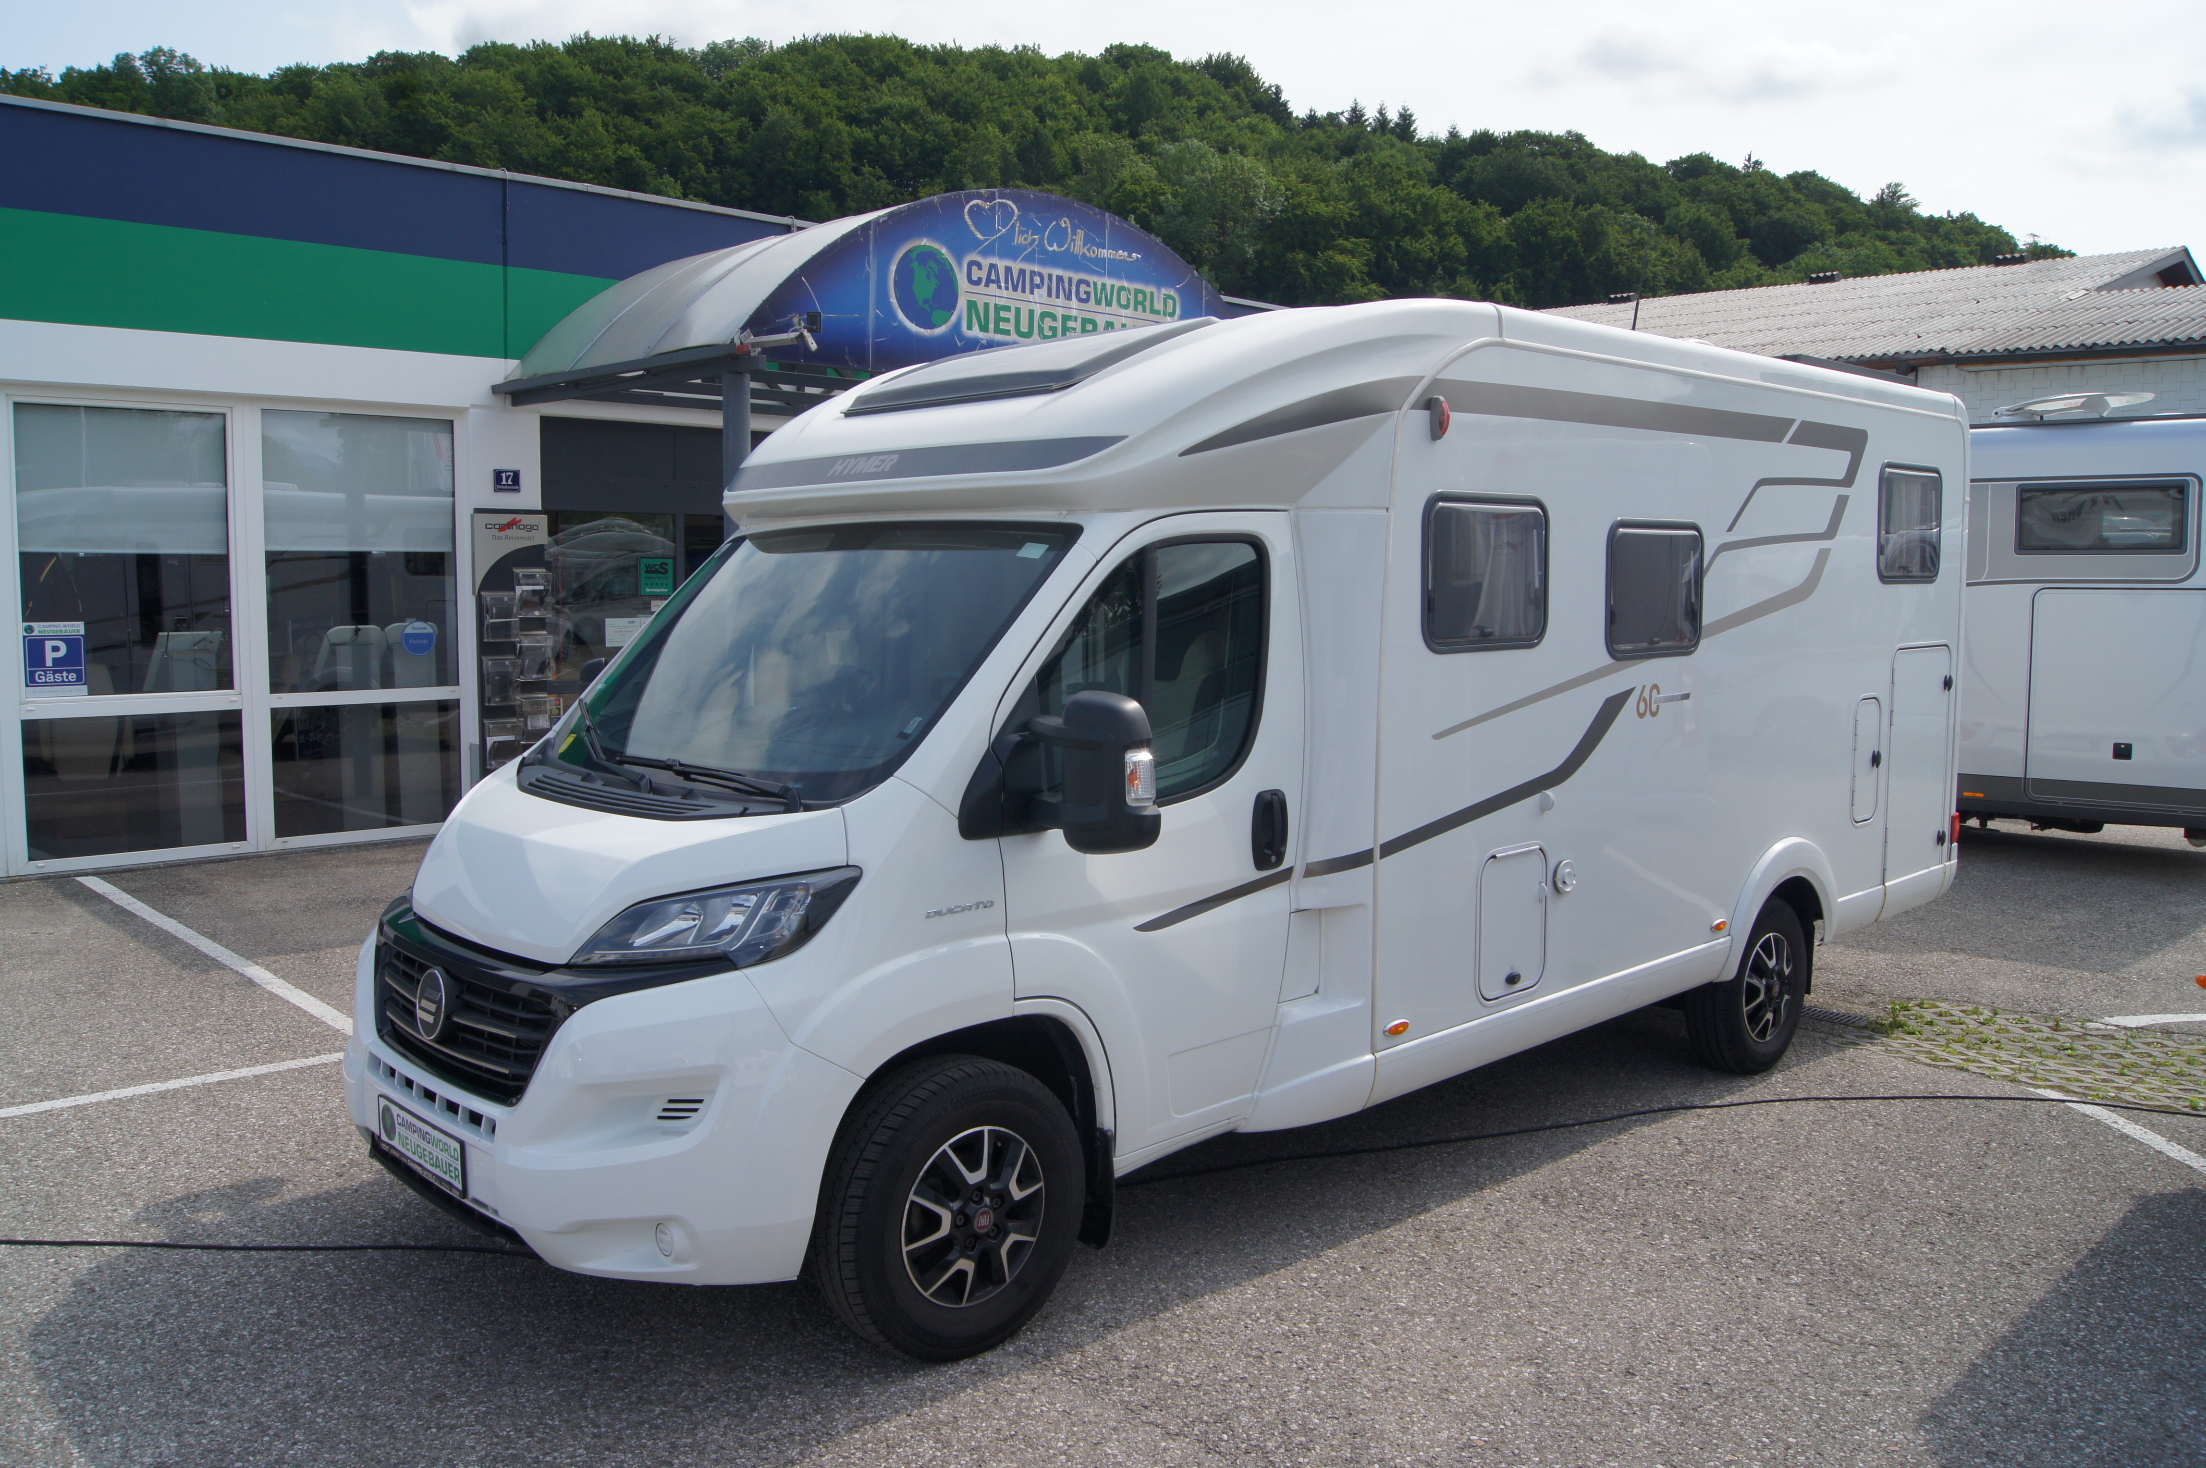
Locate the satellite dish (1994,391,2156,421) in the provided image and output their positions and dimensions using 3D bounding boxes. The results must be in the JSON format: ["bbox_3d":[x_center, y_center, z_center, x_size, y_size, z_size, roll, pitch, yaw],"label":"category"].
[{"bbox_3d":[6.644,-2.208,11.300,0.950,0.200,0.820,4,7,33],"label":"satellite dish"}]

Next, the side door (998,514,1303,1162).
[{"bbox_3d":[0.135,0.245,4.414,1.140,1.700,0.200,-6,7,-43],"label":"side door"}]

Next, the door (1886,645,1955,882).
[{"bbox_3d":[3.777,0.125,7.663,0.700,1.080,0.050,-6,7,-43],"label":"door"}]

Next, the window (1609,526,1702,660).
[{"bbox_3d":[1.963,-0.510,5.876,0.690,0.495,0.050,-6,7,-43],"label":"window"}]

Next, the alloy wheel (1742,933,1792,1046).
[{"bbox_3d":[2.662,1.030,6.749,0.445,0.445,0.167,-5,8,-43],"label":"alloy wheel"}]

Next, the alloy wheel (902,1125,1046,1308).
[{"bbox_3d":[-0.363,1.174,4.080,0.445,0.445,0.167,-5,8,-43],"label":"alloy wheel"}]

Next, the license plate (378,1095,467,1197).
[{"bbox_3d":[-1.669,1.006,4.049,0.025,0.130,0.525,-6,7,-43],"label":"license plate"}]

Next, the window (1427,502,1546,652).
[{"bbox_3d":[1.194,-0.500,5.143,0.690,0.495,0.050,-6,7,-43],"label":"window"}]

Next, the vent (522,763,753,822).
[{"bbox_3d":[-1.302,0.158,4.725,0.260,0.090,1.060,-6,7,-43],"label":"vent"}]

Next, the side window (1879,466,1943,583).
[{"bbox_3d":[3.566,-0.926,7.246,0.672,0.516,0.045,-5,8,-43],"label":"side window"}]

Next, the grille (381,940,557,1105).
[{"bbox_3d":[-1.632,0.708,4.090,0.121,0.278,1.041,-5,8,-43],"label":"grille"}]

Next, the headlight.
[{"bbox_3d":[-0.884,0.416,3.736,0.526,0.207,0.404,-5,8,-43],"label":"headlight"}]

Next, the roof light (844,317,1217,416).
[{"bbox_3d":[-0.262,-1.159,5.202,1.031,0.096,0.677,6,30,46],"label":"roof light"}]

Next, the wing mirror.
[{"bbox_3d":[-0.022,0.089,3.968,0.187,0.379,0.324,-5,8,-43],"label":"wing mirror"}]

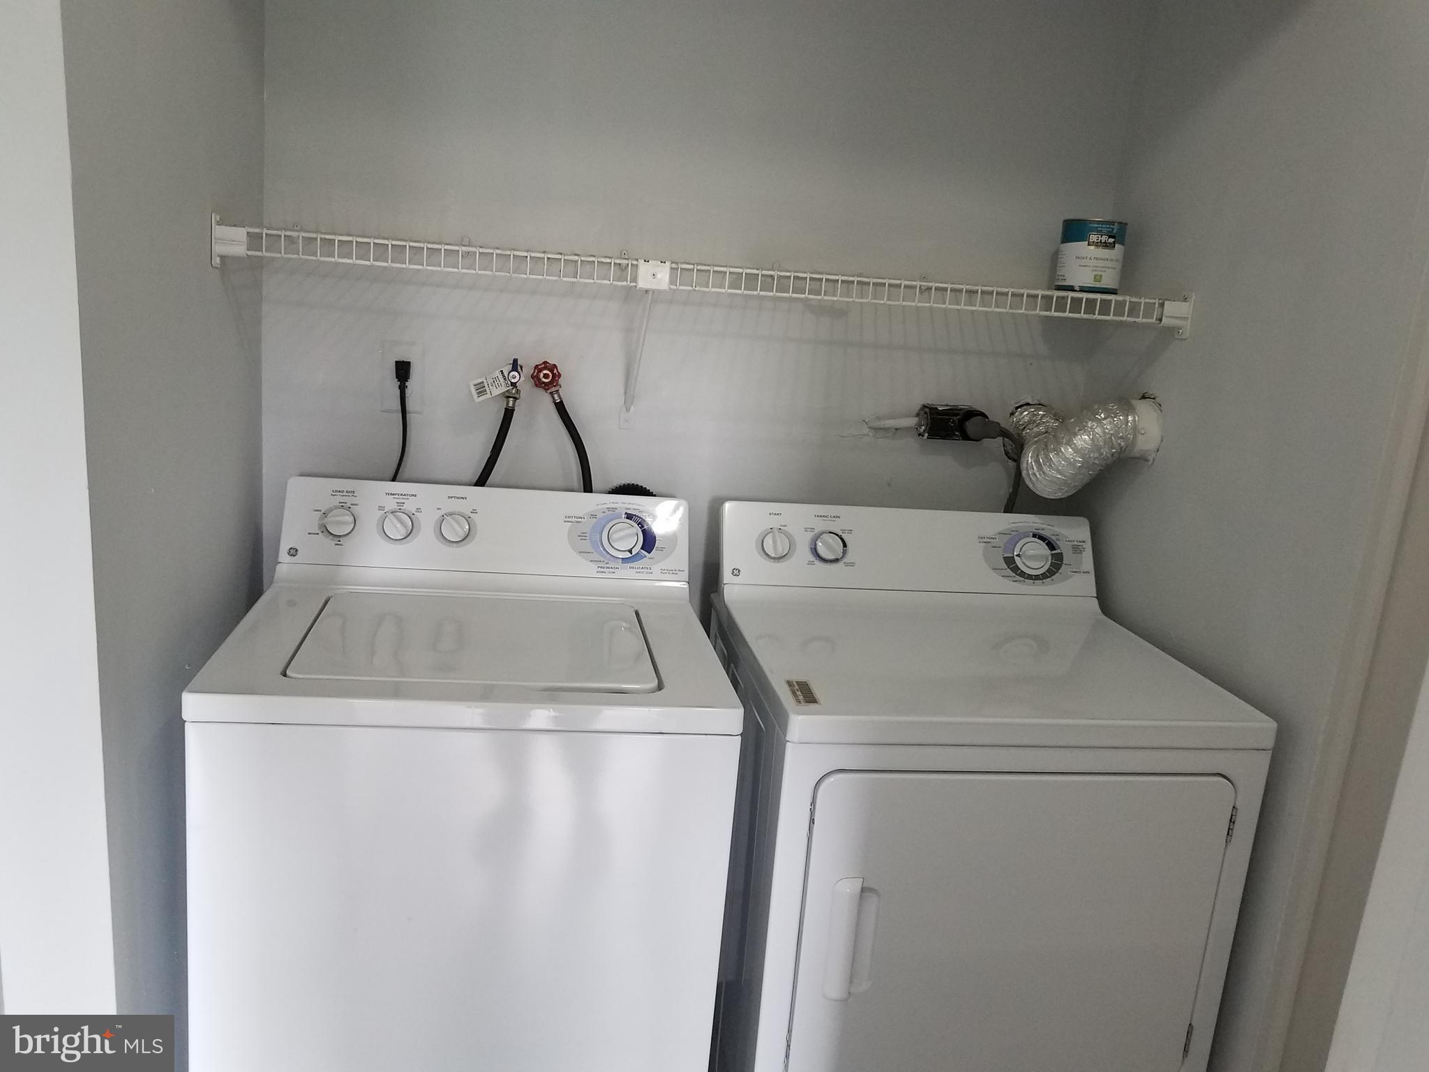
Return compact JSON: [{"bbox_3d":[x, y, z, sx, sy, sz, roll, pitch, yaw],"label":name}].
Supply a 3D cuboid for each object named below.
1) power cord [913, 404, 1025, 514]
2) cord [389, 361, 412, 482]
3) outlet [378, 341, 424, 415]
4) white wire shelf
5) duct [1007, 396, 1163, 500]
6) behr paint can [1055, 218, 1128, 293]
[{"bbox_3d":[0.471,-0.150,2.038,0.220,0.195,0.105,2,12,-10],"label":"power cord"},{"bbox_3d":[-0.545,-0.203,1.879,0.040,0.215,0.065,2,12,-10],"label":"cord"},{"bbox_3d":[-0.553,-0.281,1.901,0.075,0.123,0.013,2,12,-10],"label":"outlet"},{"bbox_3d":[0.016,-0.427,1.805,1.535,0.076,0.310,2,12,-10],"label":"white wire shelf"},{"bbox_3d":[0.642,-0.171,1.972,0.215,0.180,0.270,2,12,-10],"label":"duct"},{"bbox_3d":[0.631,-0.470,1.810,0.108,0.126,0.108,6,12,7],"label":"behr paint can"}]

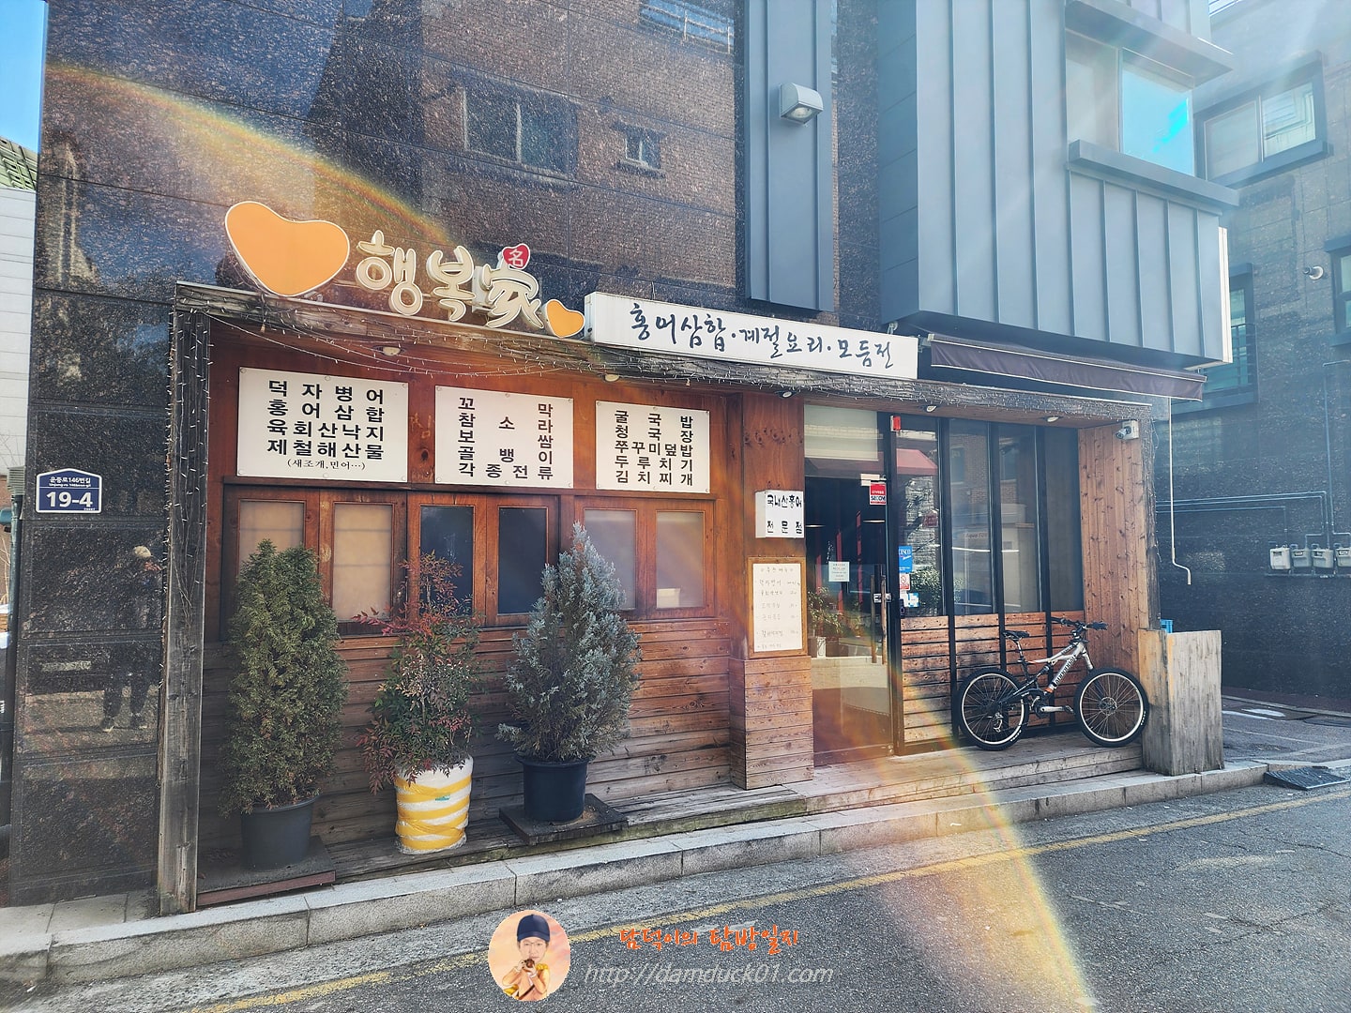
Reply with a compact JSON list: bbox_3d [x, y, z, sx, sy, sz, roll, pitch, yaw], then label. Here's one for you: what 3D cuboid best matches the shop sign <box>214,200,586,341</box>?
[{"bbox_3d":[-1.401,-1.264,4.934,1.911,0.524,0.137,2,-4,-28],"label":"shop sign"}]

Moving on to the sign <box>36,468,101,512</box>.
[{"bbox_3d":[-2.927,-0.076,4.344,0.260,0.218,0.020,2,-4,-28],"label":"sign"}]

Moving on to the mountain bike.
[{"bbox_3d":[3.204,1.518,7.626,1.722,1.049,0.588,0,-4,-10],"label":"mountain bike"}]

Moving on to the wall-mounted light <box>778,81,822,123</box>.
[{"bbox_3d":[0.892,-2.918,6.399,0.208,0.245,0.221,2,-4,-28],"label":"wall-mounted light"}]

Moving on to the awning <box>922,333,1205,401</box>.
[{"bbox_3d":[3.419,-1.144,7.685,3.401,0.265,0.274,2,-4,-28],"label":"awning"}]

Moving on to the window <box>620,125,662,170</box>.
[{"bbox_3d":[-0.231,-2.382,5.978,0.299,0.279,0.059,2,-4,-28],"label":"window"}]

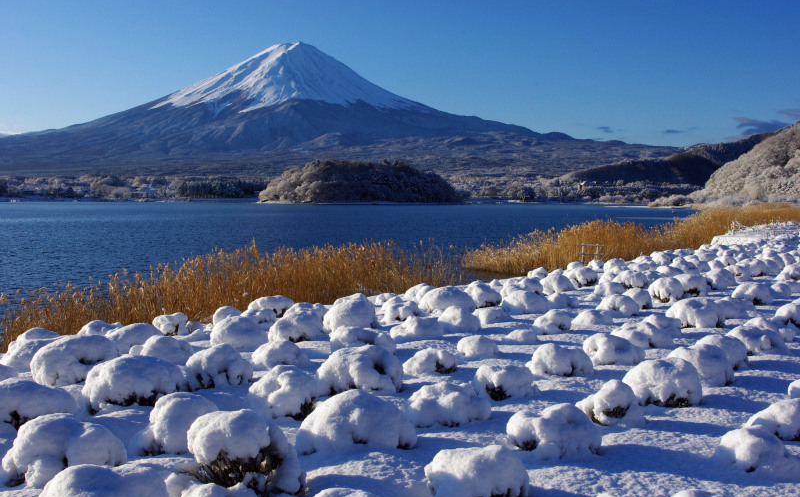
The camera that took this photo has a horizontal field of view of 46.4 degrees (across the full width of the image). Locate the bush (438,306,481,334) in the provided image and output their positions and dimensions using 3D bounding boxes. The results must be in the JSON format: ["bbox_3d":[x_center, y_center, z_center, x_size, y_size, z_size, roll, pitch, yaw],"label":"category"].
[{"bbox_3d":[0.800,0.934,12.434,0.572,0.317,0.572,0,3,4],"label":"bush"}]

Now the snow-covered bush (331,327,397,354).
[{"bbox_3d":[-0.552,1.376,14.092,0.997,0.385,0.898,0,3,-2],"label":"snow-covered bush"}]

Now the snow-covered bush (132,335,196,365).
[{"bbox_3d":[-3.374,1.427,13.241,0.909,0.376,0.818,-1,3,-14],"label":"snow-covered bush"}]

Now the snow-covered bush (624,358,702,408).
[{"bbox_3d":[2.277,1.140,8.081,0.668,0.367,0.614,1,3,16],"label":"snow-covered bush"}]

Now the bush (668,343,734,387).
[{"bbox_3d":[3.824,1.446,11.856,0.865,0.494,0.778,1,3,18],"label":"bush"}]

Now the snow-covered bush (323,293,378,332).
[{"bbox_3d":[-0.883,1.107,16.627,0.999,0.639,0.899,0,3,-3],"label":"snow-covered bush"}]

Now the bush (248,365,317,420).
[{"bbox_3d":[-1.058,1.275,8.457,0.621,0.432,0.572,0,3,-7],"label":"bush"}]

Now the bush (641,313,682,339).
[{"bbox_3d":[3.663,1.074,13.058,0.576,0.330,0.530,1,3,16],"label":"bush"}]

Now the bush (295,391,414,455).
[{"bbox_3d":[-0.345,1.336,7.473,0.933,0.417,0.859,0,3,-3],"label":"bush"}]

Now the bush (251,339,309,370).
[{"bbox_3d":[-1.382,1.212,10.733,0.642,0.309,0.591,0,3,-7],"label":"bush"}]

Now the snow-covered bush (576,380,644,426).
[{"bbox_3d":[1.857,1.332,8.218,0.569,0.342,0.524,1,3,13],"label":"snow-covered bush"}]

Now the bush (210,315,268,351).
[{"bbox_3d":[-2.512,1.296,14.585,0.907,0.489,0.817,-1,3,-10],"label":"bush"}]

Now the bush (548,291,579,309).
[{"bbox_3d":[3.481,1.082,19.853,0.681,0.330,0.613,1,3,10],"label":"bush"}]

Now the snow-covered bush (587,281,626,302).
[{"bbox_3d":[4.000,0.803,17.979,0.717,0.335,0.660,1,3,13],"label":"snow-covered bush"}]

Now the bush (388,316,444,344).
[{"bbox_3d":[0.235,1.086,12.872,0.743,0.326,0.684,0,3,1],"label":"bush"}]

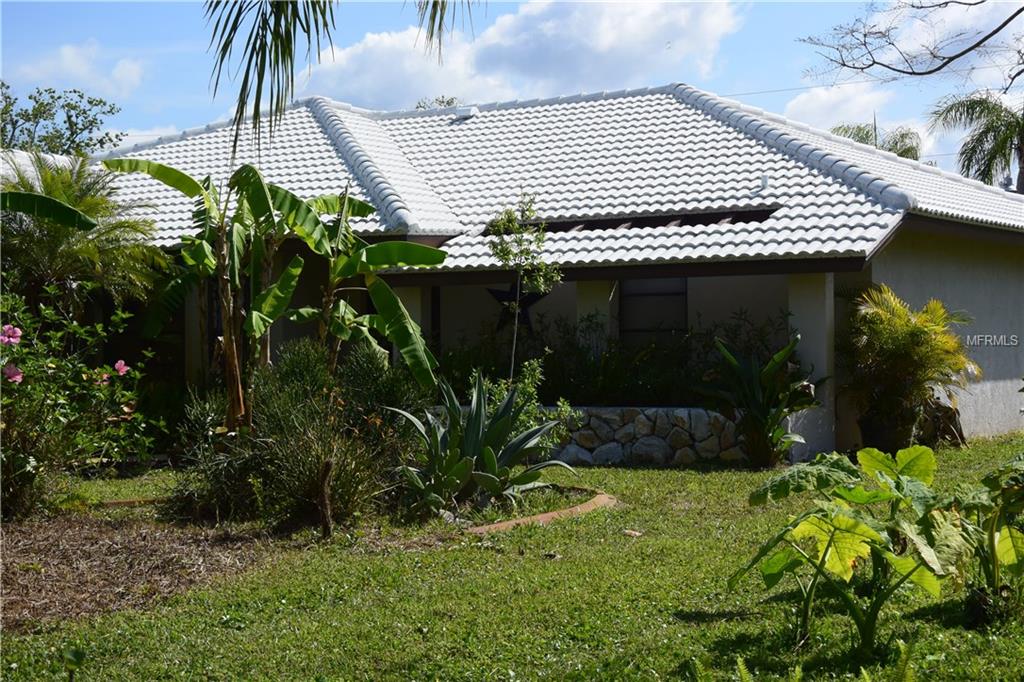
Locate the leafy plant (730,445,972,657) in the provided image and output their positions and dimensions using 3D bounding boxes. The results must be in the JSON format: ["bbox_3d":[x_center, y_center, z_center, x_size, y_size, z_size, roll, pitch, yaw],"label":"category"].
[{"bbox_3d":[1.562,0.964,7.850,1.095,0.957,1.000,-1,0,0],"label":"leafy plant"}]

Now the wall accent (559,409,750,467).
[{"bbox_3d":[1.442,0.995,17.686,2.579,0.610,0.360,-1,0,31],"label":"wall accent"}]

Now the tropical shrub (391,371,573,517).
[{"bbox_3d":[-0.249,0.843,13.900,1.483,1.108,1.400,-1,0,0],"label":"tropical shrub"}]

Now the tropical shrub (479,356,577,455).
[{"bbox_3d":[0.151,0.657,16.600,0.954,1.012,0.900,-1,0,0],"label":"tropical shrub"}]

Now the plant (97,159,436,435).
[{"bbox_3d":[-2.181,-0.325,15.600,3.054,2.652,2.300,-1,0,0],"label":"plant"}]

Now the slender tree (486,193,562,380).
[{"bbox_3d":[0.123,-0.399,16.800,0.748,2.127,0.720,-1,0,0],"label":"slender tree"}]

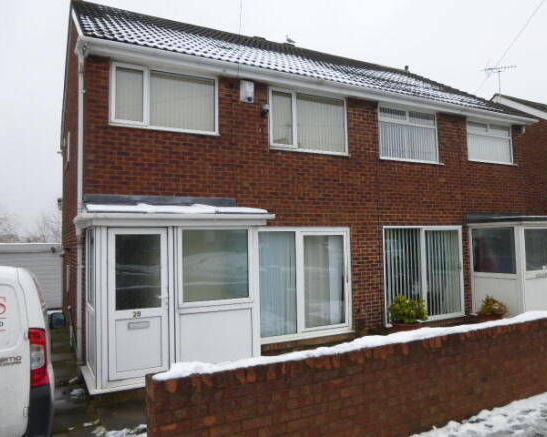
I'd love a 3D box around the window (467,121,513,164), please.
[{"bbox_3d":[5.452,-1.891,10.988,1.680,0.950,0.080,0,-3,-28],"label":"window"}]

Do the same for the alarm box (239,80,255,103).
[{"bbox_3d":[-0.456,-2.205,7.644,0.235,0.350,0.090,0,-3,-28],"label":"alarm box"}]

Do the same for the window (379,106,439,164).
[{"bbox_3d":[3.047,-1.839,9.734,1.622,1.066,0.080,0,-3,-27],"label":"window"}]

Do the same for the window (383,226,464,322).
[{"bbox_3d":[3.336,1.197,9.569,2.420,2.070,0.100,0,-3,-28],"label":"window"}]

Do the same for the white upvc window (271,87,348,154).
[{"bbox_3d":[0.710,-1.834,8.407,1.752,1.158,0.080,0,-3,-27],"label":"white upvc window"}]

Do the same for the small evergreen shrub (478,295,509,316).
[{"bbox_3d":[4.559,1.803,9.063,0.570,0.460,0.550,0,-3,-28],"label":"small evergreen shrub"}]

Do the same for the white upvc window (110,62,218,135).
[{"bbox_3d":[-1.699,-1.904,7.070,1.740,0.985,0.100,0,-3,-28],"label":"white upvc window"}]

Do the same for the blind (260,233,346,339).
[{"bbox_3d":[0.595,1.212,8.308,1.894,1.850,0.090,0,-3,-27],"label":"blind"}]

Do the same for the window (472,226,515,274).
[{"bbox_3d":[4.881,0.720,9.719,0.030,0.972,1.037,0,-3,-27],"label":"window"}]

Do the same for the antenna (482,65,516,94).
[{"bbox_3d":[9.189,-5.631,17.800,1.280,1.220,0.400,-2,-3,21],"label":"antenna"}]

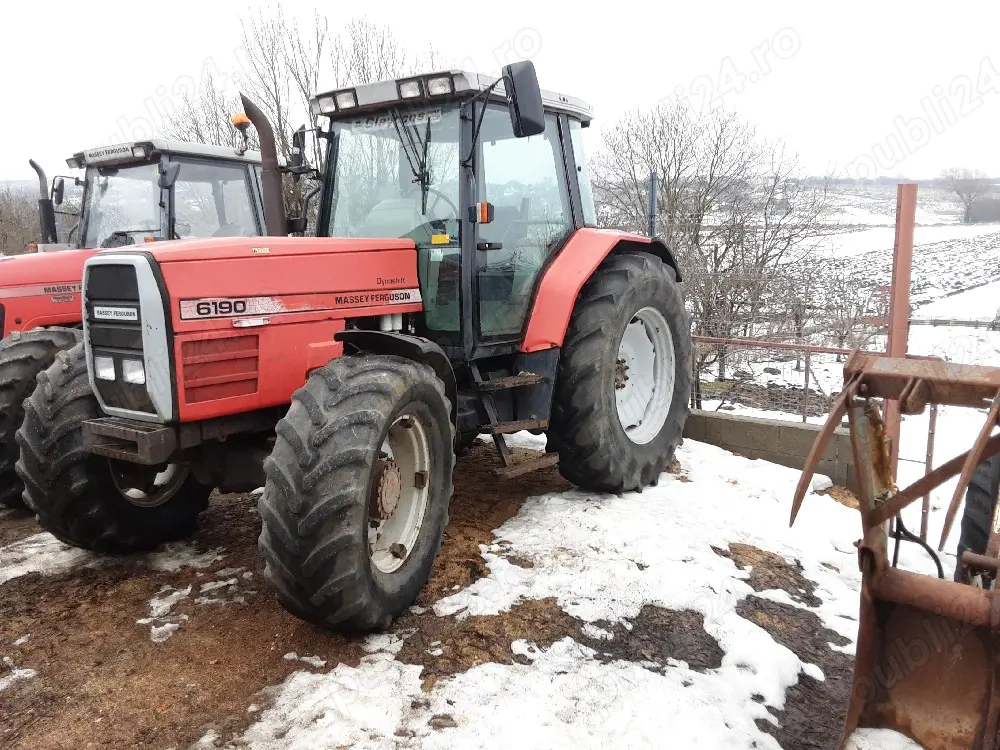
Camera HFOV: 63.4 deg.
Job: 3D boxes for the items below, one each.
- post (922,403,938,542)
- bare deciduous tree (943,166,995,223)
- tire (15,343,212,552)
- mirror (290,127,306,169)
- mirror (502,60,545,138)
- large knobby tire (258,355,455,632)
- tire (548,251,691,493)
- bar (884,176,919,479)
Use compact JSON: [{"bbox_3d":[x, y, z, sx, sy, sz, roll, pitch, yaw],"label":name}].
[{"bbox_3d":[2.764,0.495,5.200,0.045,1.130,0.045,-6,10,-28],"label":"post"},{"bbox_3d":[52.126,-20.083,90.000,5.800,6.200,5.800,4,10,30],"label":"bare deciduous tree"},{"bbox_3d":[-2.280,0.425,5.022,0.480,1.340,1.340,2,9,16],"label":"tire"},{"bbox_3d":[-1.445,-1.631,5.800,0.090,0.300,0.170,-9,12,-40],"label":"mirror"},{"bbox_3d":[0.126,-1.477,4.330,0.170,0.370,0.090,-7,5,18],"label":"mirror"},{"bbox_3d":[-0.653,0.570,4.022,0.480,1.340,1.340,4,10,15],"label":"large knobby tire"},{"bbox_3d":[0.918,-0.003,6.094,0.460,1.740,1.740,5,10,35],"label":"tire"},{"bbox_3d":[2.430,-0.084,4.920,0.115,2.113,0.080,-1,8,0],"label":"bar"}]

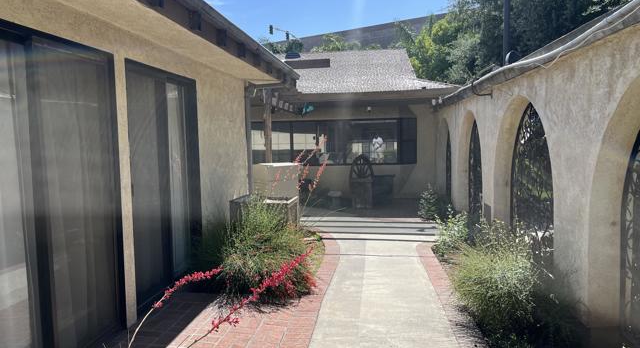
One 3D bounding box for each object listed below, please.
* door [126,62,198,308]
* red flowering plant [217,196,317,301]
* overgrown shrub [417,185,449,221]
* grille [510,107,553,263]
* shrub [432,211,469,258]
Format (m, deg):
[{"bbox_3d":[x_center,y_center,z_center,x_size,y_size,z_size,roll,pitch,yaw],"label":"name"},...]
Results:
[{"bbox_3d":[-1.418,0.098,4.390,0.110,2.028,1.274,-1,3,10],"label":"door"},{"bbox_3d":[-0.543,0.708,5.061,0.836,0.781,1.028,-1,3,10],"label":"red flowering plant"},{"bbox_3d":[2.038,0.525,8.627,0.507,0.644,0.548,-1,3,7],"label":"overgrown shrub"},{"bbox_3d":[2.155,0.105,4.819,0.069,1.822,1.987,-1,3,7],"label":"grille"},{"bbox_3d":[1.662,0.749,6.108,0.438,0.493,0.507,-1,3,7],"label":"shrub"}]

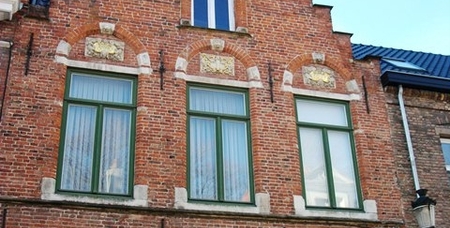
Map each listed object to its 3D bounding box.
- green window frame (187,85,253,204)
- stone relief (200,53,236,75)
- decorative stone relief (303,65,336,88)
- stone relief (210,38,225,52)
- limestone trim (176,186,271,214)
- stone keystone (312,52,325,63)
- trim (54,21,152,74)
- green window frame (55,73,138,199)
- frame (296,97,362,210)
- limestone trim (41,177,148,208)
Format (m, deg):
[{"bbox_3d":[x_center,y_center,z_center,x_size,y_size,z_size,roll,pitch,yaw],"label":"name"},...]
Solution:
[{"bbox_3d":[-0.089,0.522,9.815,1.200,2.243,0.110,7,-28,-18],"label":"green window frame"},{"bbox_3d":[-0.145,-0.869,9.992,0.636,0.410,0.080,6,-27,-17],"label":"stone relief"},{"bbox_3d":[1.857,-0.722,11.027,0.719,0.460,0.080,7,-28,-18],"label":"decorative stone relief"},{"bbox_3d":[-0.156,-1.233,10.180,0.274,0.261,0.140,6,-27,-17],"label":"stone relief"},{"bbox_3d":[-0.050,1.475,9.242,1.653,0.364,0.160,7,-28,-18],"label":"limestone trim"},{"bbox_3d":[1.867,-1.086,11.199,0.291,0.250,0.130,7,-28,-18],"label":"stone keystone"},{"bbox_3d":[-2.044,-1.128,9.477,1.574,0.960,0.140,6,-27,-17],"label":"trim"},{"bbox_3d":[-2.077,0.308,9.171,1.196,2.222,0.110,7,-28,-18],"label":"green window frame"},{"bbox_3d":[1.847,0.699,10.064,1.154,2.173,0.100,6,-27,-17],"label":"frame"},{"bbox_3d":[-1.951,1.212,8.358,1.560,0.358,0.160,6,-27,-17],"label":"limestone trim"}]

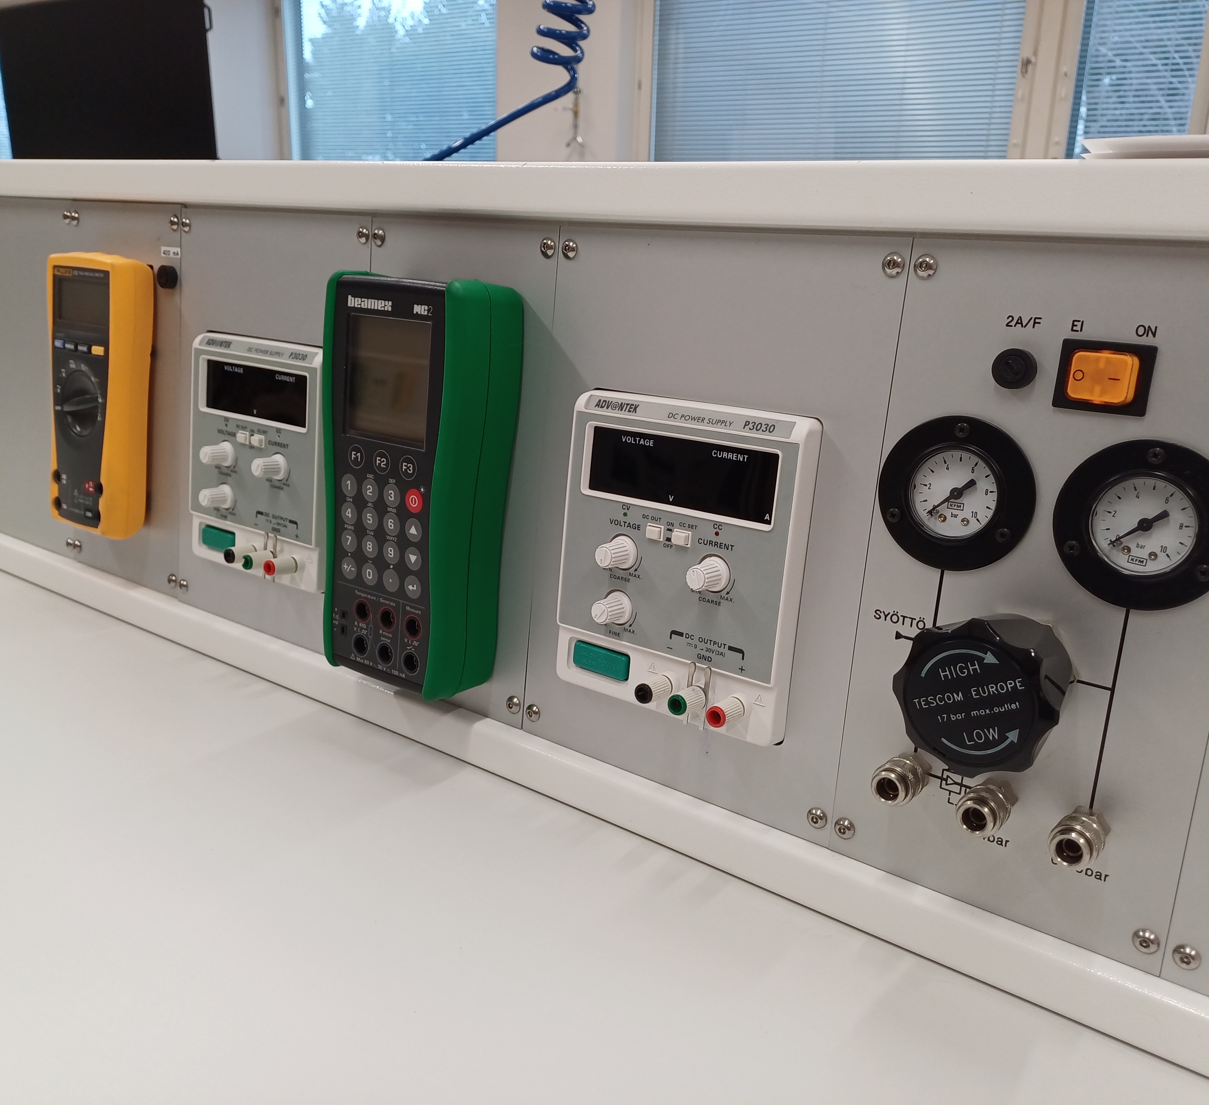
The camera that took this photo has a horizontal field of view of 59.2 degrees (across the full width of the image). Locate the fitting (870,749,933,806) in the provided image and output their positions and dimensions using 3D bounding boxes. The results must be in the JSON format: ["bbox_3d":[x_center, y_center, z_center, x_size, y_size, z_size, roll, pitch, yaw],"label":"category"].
[{"bbox_3d":[0.121,0.093,0.435,0.017,0.017,0.028,14,15,34],"label":"fitting"}]

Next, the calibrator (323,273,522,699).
[{"bbox_3d":[-0.102,-0.036,0.574,0.101,0.215,0.049,14,16,34],"label":"calibrator"}]

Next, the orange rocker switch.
[{"bbox_3d":[0.181,-0.064,0.388,0.022,0.018,0.008,14,16,34],"label":"orange rocker switch"}]

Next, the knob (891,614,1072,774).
[{"bbox_3d":[0.148,0.054,0.417,0.062,0.062,0.030,14,16,34],"label":"knob"}]

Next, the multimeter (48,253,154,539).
[{"bbox_3d":[-0.344,-0.108,0.739,0.087,0.185,0.041,14,16,34],"label":"multimeter"}]

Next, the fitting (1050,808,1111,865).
[{"bbox_3d":[0.177,0.106,0.396,0.017,0.017,0.028,14,15,34],"label":"fitting"}]

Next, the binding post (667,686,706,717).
[{"bbox_3d":[0.039,0.069,0.497,0.011,0.011,0.017,14,16,34],"label":"binding post"}]

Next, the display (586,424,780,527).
[{"bbox_3d":[0.035,-0.037,0.495,0.100,0.031,0.005,14,16,34],"label":"display"}]

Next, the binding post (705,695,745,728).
[{"bbox_3d":[0.054,0.071,0.473,0.011,0.011,0.017,14,15,34],"label":"binding post"}]

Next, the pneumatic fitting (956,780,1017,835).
[{"bbox_3d":[0.149,0.099,0.415,0.017,0.017,0.028,14,15,34],"label":"pneumatic fitting"}]

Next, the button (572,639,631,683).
[{"bbox_3d":[0.000,0.053,0.524,0.033,0.013,0.005,14,15,34],"label":"button"}]

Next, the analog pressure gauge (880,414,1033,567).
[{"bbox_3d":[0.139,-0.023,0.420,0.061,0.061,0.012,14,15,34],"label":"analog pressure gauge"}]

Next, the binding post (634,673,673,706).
[{"bbox_3d":[0.024,0.066,0.507,0.011,0.011,0.017,14,16,34],"label":"binding post"}]

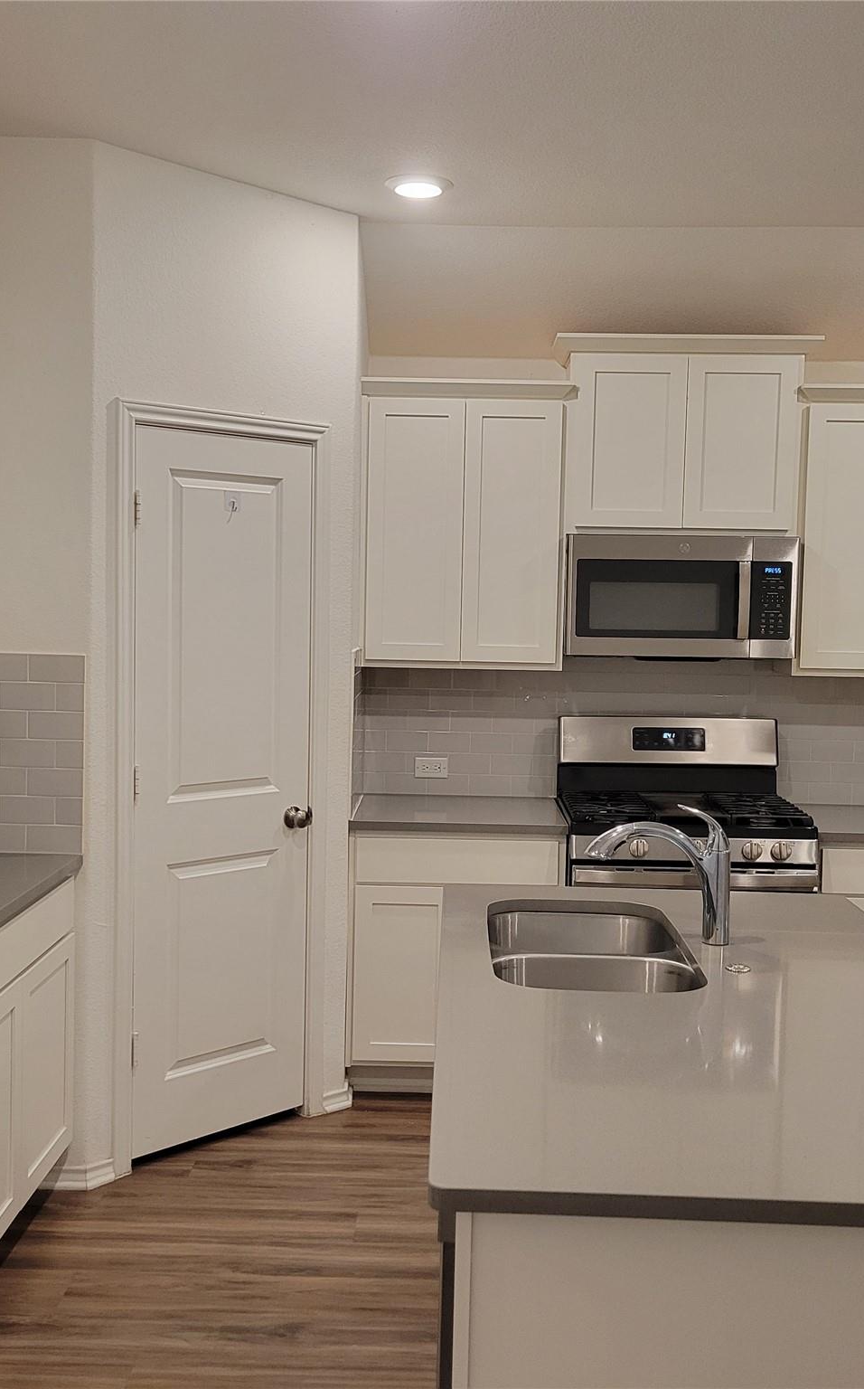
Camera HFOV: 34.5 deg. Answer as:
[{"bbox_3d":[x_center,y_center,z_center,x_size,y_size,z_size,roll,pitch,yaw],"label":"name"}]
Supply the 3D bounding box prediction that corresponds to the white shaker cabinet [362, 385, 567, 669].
[{"bbox_3d":[0.112,-0.557,4.704,0.676,0.938,0.373,1,4,1],"label":"white shaker cabinet"}]

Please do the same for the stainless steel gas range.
[{"bbox_3d":[0.808,0.704,4.595,0.767,1.195,0.705,1,4,1],"label":"stainless steel gas range"}]

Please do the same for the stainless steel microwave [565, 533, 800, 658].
[{"bbox_3d":[0.815,-0.319,4.686,0.755,0.410,0.403,1,4,1],"label":"stainless steel microwave"}]

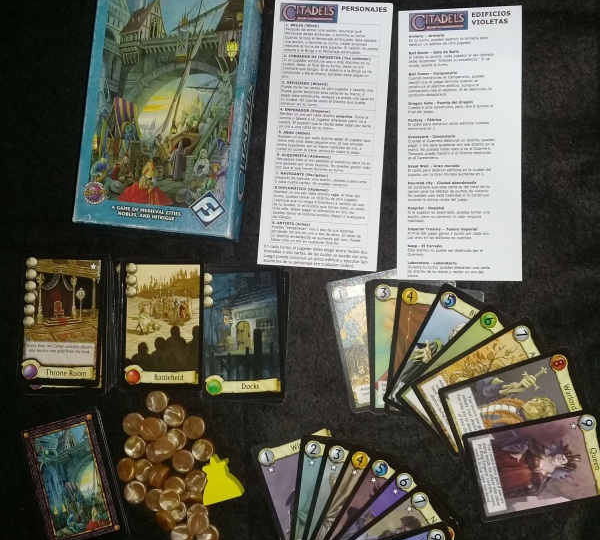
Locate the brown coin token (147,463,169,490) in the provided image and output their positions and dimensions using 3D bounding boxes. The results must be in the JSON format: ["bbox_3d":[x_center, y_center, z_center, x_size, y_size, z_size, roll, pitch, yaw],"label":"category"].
[{"bbox_3d":[-0.096,0.139,0.486,0.006,0.015,0.015,23,121,45],"label":"brown coin token"}]

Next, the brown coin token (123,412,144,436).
[{"bbox_3d":[-0.117,0.108,0.503,0.015,0.005,0.015,0,88,3],"label":"brown coin token"}]

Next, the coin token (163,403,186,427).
[{"bbox_3d":[-0.086,0.099,0.492,0.015,0.006,0.015,0,87,4],"label":"coin token"}]

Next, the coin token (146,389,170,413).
[{"bbox_3d":[-0.100,0.092,0.502,0.015,0.005,0.015,0,88,3],"label":"coin token"}]

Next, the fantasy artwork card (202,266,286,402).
[{"bbox_3d":[-0.039,0.044,0.501,0.059,0.002,0.093,0,88,3],"label":"fantasy artwork card"}]

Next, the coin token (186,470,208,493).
[{"bbox_3d":[-0.072,0.146,0.496,0.015,0.005,0.015,0,88,3],"label":"coin token"}]

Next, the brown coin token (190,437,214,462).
[{"bbox_3d":[-0.066,0.123,0.489,0.015,0.006,0.015,0,87,4],"label":"brown coin token"}]

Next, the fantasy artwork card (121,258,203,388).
[{"bbox_3d":[-0.097,0.038,0.503,0.058,0.001,0.088,0,86,7],"label":"fantasy artwork card"}]

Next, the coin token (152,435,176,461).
[{"bbox_3d":[-0.093,0.122,0.495,0.015,0.005,0.015,0,88,3],"label":"coin token"}]

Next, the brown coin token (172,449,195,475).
[{"bbox_3d":[-0.081,0.134,0.500,0.015,0.005,0.015,0,86,7],"label":"brown coin token"}]

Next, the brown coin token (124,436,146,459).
[{"bbox_3d":[-0.116,0.125,0.504,0.015,0.005,0.015,0,86,7],"label":"brown coin token"}]

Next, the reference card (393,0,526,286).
[{"bbox_3d":[0.111,-0.088,0.498,0.085,0.001,0.190,0,88,3],"label":"reference card"}]

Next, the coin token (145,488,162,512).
[{"bbox_3d":[-0.098,0.157,0.490,0.015,0.006,0.015,0,87,4],"label":"coin token"}]

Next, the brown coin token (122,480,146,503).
[{"bbox_3d":[-0.115,0.156,0.502,0.015,0.005,0.015,0,86,7],"label":"brown coin token"}]

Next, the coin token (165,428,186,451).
[{"bbox_3d":[-0.085,0.116,0.491,0.015,0.006,0.015,0,87,4],"label":"coin token"}]

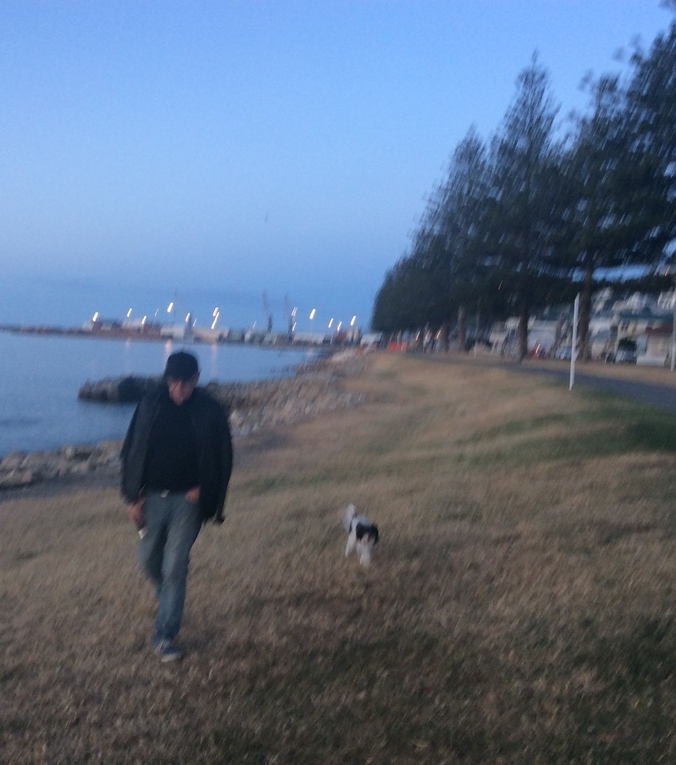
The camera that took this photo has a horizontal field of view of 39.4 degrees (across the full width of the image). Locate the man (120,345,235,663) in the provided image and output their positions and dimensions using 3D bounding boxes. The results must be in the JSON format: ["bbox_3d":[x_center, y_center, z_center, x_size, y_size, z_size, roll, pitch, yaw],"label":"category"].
[{"bbox_3d":[-0.909,0.679,5.420,0.640,1.730,0.520,2,2,-6],"label":"man"}]

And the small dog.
[{"bbox_3d":[0.164,1.140,7.100,0.190,0.430,0.480,2,2,-14],"label":"small dog"}]

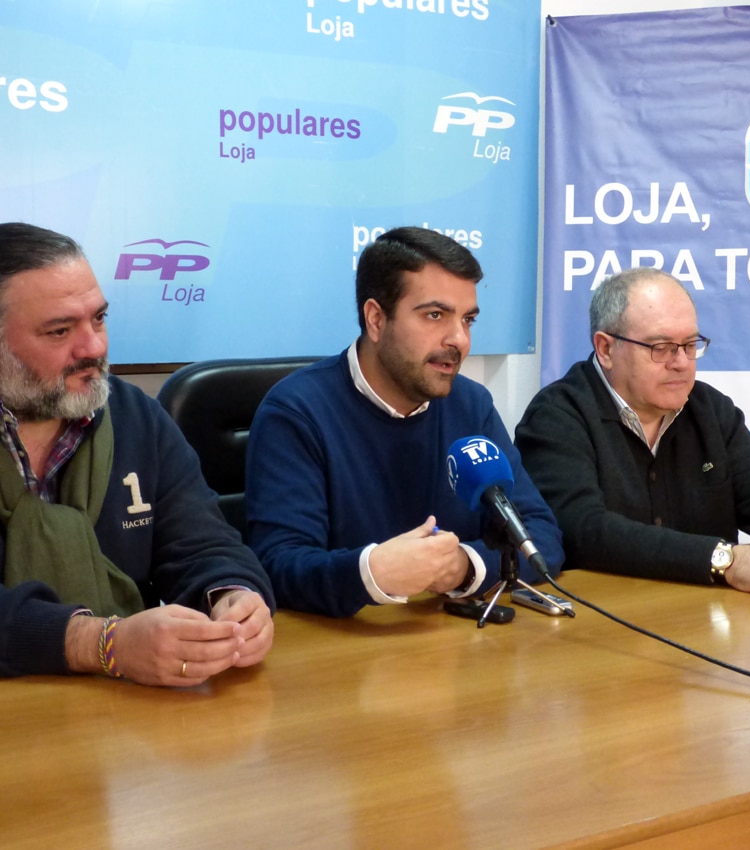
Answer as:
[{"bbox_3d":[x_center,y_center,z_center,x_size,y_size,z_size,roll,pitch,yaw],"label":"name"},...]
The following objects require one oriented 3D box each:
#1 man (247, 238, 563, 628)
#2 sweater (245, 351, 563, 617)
[{"bbox_3d":[0.059,0.347,2.050,0.530,1.288,0.650,-3,6,-31],"label":"man"},{"bbox_3d":[0.011,0.179,2.115,0.520,0.592,0.405,-3,6,-31],"label":"sweater"}]

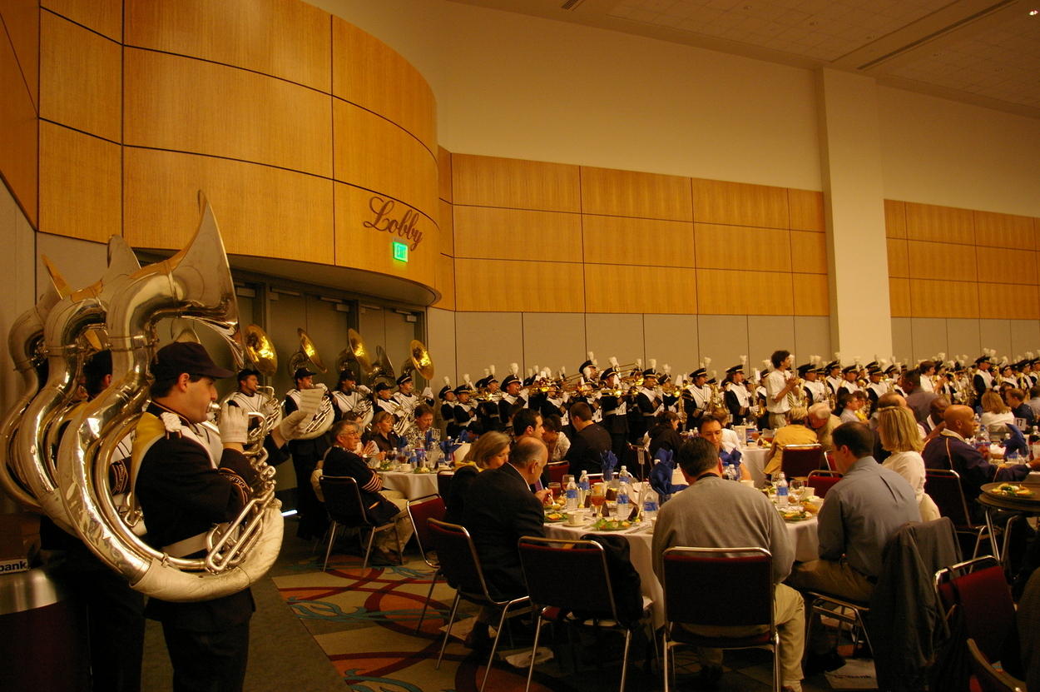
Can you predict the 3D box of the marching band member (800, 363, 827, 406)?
[{"bbox_3d":[4.408,1.182,11.745,0.460,1.800,0.500,-3,-4,28],"label":"marching band member"}]

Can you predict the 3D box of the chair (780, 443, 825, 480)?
[{"bbox_3d":[3.043,1.509,8.650,0.470,0.830,0.540,-2,-3,-3],"label":"chair"}]

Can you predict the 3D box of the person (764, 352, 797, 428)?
[{"bbox_3d":[3.190,1.035,9.500,0.500,1.900,0.520,-3,-4,25],"label":"person"}]

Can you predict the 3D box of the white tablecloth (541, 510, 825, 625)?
[{"bbox_3d":[0.981,1.303,5.033,1.850,0.520,1.850,-2,-3,0],"label":"white tablecloth"}]

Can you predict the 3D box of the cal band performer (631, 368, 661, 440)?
[{"bbox_3d":[2.117,1.290,13.000,0.470,1.830,0.540,-4,-4,30],"label":"cal band performer"}]

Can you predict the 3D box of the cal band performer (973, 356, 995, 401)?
[{"bbox_3d":[9.183,1.171,15.400,0.450,1.870,0.530,-5,-5,44],"label":"cal band performer"}]

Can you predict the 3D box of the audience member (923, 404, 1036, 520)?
[{"bbox_3d":[3.506,1.114,5.911,0.850,1.340,0.580,-1,-3,-18],"label":"audience member"}]

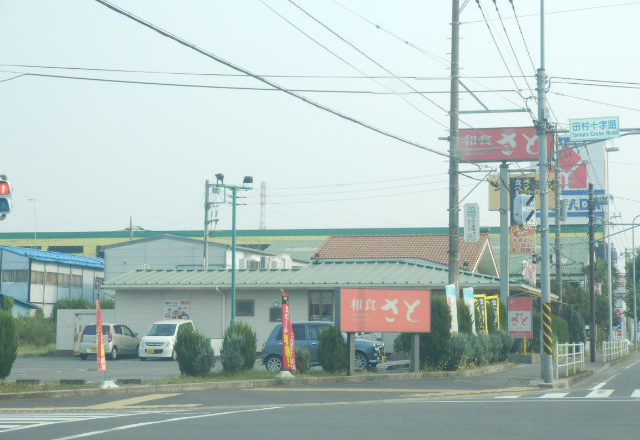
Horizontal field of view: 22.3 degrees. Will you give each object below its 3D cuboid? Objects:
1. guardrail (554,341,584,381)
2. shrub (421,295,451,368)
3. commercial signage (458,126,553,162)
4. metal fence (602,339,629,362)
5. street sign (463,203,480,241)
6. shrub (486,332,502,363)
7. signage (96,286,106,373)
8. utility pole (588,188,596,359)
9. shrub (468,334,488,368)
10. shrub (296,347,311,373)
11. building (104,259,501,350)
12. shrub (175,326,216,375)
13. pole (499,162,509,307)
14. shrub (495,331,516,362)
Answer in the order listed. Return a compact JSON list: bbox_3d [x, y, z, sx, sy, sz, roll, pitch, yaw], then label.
[{"bbox_3d":[6.442,3.552,41.572,0.100,0.850,9.800,-1,-4,12],"label":"guardrail"},{"bbox_3d":[3.301,3.201,46.500,0.900,2.150,0.850,-1,-4,11],"label":"shrub"},{"bbox_3d":[6.549,-2.651,57.500,3.450,1.250,0.400,-1,-4,12],"label":"commercial signage"},{"bbox_3d":[14.069,6.143,77.147,0.100,0.850,27.000,-1,-4,12],"label":"metal fence"},{"bbox_3d":[4.774,0.094,51.000,0.500,1.220,0.130,-1,-4,12],"label":"street sign"},{"bbox_3d":[5.486,4.012,51.000,0.650,0.972,0.650,0,-4,0],"label":"shrub"},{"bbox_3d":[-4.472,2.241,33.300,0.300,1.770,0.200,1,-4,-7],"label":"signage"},{"bbox_3d":[9.882,1.904,59.000,0.180,6.500,0.180,-1,-4,12],"label":"utility pole"},{"bbox_3d":[4.949,4.075,50.800,0.680,1.130,0.680,-1,-4,11],"label":"shrub"},{"bbox_3d":[-0.429,3.627,42.300,0.500,0.676,0.500,0,-4,0],"label":"shrub"},{"bbox_3d":[1.259,3.993,72.274,17.019,4.300,16.000,-1,-4,13],"label":"building"},{"bbox_3d":[-2.931,3.071,38.000,0.930,1.180,0.900,0,-4,0],"label":"shrub"},{"bbox_3d":[6.342,1.516,56.000,0.260,6.972,0.260,-1,-4,12],"label":"pole"},{"bbox_3d":[6.384,4.395,56.300,0.750,1.130,0.800,-1,-4,12],"label":"shrub"}]

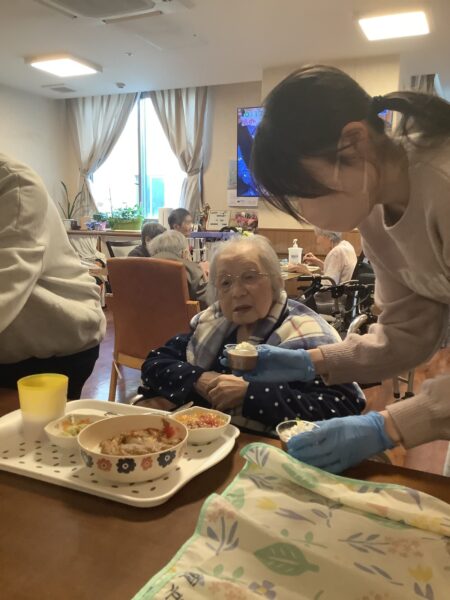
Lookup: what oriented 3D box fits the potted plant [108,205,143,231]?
[{"bbox_3d":[-1.120,-0.929,6.050,0.340,0.270,0.200,5,9,23],"label":"potted plant"}]

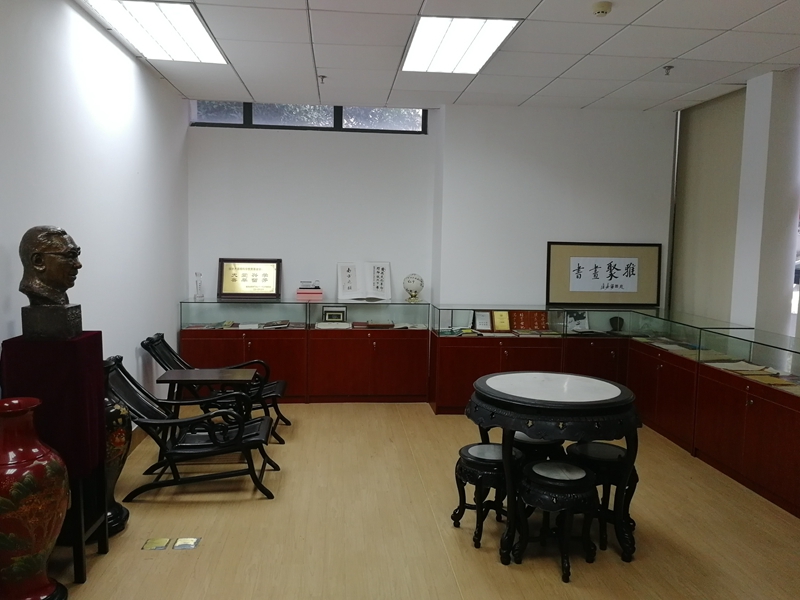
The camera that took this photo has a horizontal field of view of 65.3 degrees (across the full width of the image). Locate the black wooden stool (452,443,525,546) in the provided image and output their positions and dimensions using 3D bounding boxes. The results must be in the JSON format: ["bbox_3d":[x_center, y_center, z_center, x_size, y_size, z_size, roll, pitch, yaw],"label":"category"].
[{"bbox_3d":[0.449,0.954,3.107,0.360,0.432,0.360,0,6,-6],"label":"black wooden stool"}]

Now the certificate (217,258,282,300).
[{"bbox_3d":[-1.404,-0.193,5.840,0.585,0.385,0.040,0,-7,-5],"label":"certificate"}]

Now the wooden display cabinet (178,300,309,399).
[{"bbox_3d":[-1.369,0.449,5.634,1.085,0.888,0.400,0,6,-6],"label":"wooden display cabinet"}]

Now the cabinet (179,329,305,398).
[{"bbox_3d":[-1.371,0.567,5.646,1.085,0.652,0.400,0,6,-6],"label":"cabinet"}]

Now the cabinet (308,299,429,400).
[{"bbox_3d":[-0.290,0.458,5.742,1.070,0.888,0.400,0,6,-6],"label":"cabinet"}]

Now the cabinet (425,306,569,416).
[{"bbox_3d":[0.834,0.506,5.444,1.065,0.888,0.400,0,6,-6],"label":"cabinet"}]

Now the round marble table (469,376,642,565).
[{"bbox_3d":[0.770,0.830,3.244,0.870,0.750,0.870,1,6,0],"label":"round marble table"}]

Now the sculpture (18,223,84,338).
[{"bbox_3d":[-1.489,-0.077,2.672,0.255,0.475,0.210,0,6,-5],"label":"sculpture"}]

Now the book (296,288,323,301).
[{"bbox_3d":[-0.836,-0.047,5.783,0.232,0.122,0.170,0,6,-5],"label":"book"}]

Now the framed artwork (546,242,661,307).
[{"bbox_3d":[1.939,-0.240,5.882,1.100,0.590,0.035,0,1,-5],"label":"framed artwork"}]

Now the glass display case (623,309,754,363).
[{"bbox_3d":[2.201,0.264,4.818,0.400,0.236,1.050,0,6,-6],"label":"glass display case"}]

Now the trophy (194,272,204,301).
[{"bbox_3d":[-1.815,-0.121,5.660,0.090,0.265,0.070,0,6,-5],"label":"trophy"}]

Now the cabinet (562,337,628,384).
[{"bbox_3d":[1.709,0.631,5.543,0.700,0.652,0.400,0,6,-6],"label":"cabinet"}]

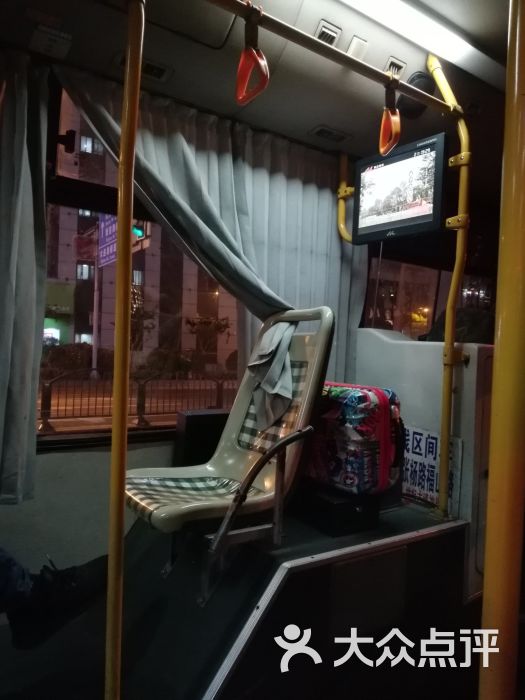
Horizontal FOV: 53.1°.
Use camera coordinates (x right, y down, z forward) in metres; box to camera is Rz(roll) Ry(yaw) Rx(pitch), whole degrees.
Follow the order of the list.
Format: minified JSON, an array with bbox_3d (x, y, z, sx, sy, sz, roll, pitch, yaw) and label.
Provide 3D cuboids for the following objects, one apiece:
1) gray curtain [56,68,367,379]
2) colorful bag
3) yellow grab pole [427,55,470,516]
[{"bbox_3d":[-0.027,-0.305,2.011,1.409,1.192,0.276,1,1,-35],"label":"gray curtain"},{"bbox_3d":[0.297,0.312,2.009,0.295,0.364,0.384,1,1,-35],"label":"colorful bag"},{"bbox_3d":[0.690,-0.261,1.978,0.074,1.763,0.177,1,1,-35],"label":"yellow grab pole"}]

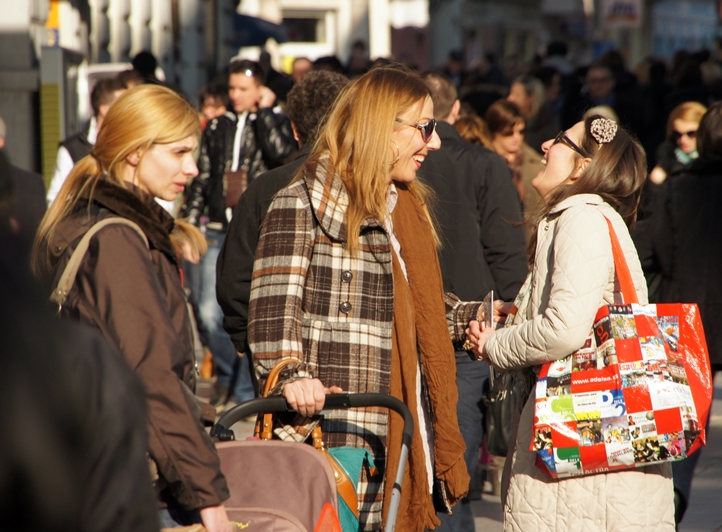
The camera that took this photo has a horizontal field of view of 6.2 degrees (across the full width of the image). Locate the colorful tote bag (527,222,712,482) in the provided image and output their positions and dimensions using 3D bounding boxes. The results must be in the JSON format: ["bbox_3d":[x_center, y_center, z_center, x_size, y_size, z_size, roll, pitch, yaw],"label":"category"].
[{"bbox_3d":[0.536,0.164,13.700,0.360,0.520,0.180,-7,2,-2],"label":"colorful tote bag"}]

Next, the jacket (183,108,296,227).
[{"bbox_3d":[-0.593,-0.470,32.800,0.540,0.630,0.360,0,2,14],"label":"jacket"}]

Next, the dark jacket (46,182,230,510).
[{"bbox_3d":[-0.463,0.168,13.750,0.380,0.690,0.480,0,2,7],"label":"dark jacket"}]

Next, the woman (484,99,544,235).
[{"bbox_3d":[0.661,0.075,28.700,0.500,1.610,0.340,0,2,-14],"label":"woman"}]

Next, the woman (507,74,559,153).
[{"bbox_3d":[1.003,-0.246,38.500,0.360,1.680,0.480,-2,2,-44],"label":"woman"}]

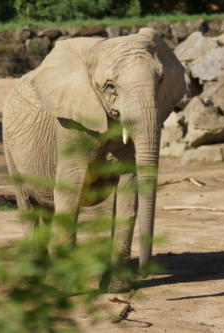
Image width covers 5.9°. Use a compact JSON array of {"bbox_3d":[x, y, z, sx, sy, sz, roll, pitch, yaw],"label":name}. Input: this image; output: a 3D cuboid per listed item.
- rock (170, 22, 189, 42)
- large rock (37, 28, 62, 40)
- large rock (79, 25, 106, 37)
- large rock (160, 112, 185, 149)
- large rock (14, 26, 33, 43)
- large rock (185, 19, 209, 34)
[{"bbox_3d":[1.400,-2.779,45.200,0.380,0.410,0.400,0,6,0],"label":"rock"},{"bbox_3d":[-1.319,-2.786,46.000,0.550,0.270,0.400,0,4,0],"label":"large rock"},{"bbox_3d":[-0.404,-2.820,45.200,0.580,0.250,0.420,0,6,0],"label":"large rock"},{"bbox_3d":[1.095,-0.674,40.800,0.520,0.660,0.500,0,4,0],"label":"large rock"},{"bbox_3d":[-1.868,-2.786,46.000,0.390,0.340,0.350,0,4,0],"label":"large rock"},{"bbox_3d":[1.589,-2.633,41.000,0.460,0.310,0.380,0,6,0],"label":"large rock"}]

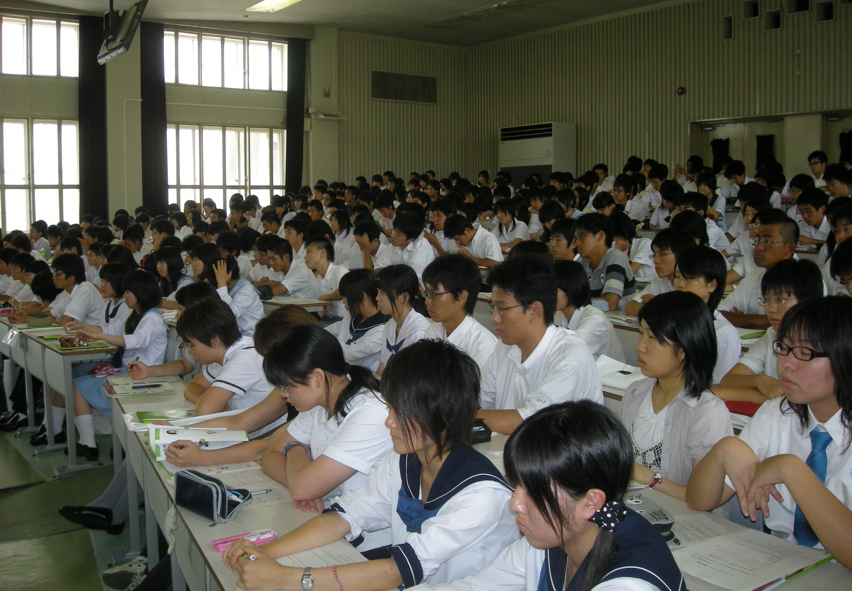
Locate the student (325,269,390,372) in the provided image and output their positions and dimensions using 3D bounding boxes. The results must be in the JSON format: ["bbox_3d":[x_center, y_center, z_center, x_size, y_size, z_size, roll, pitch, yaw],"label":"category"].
[{"bbox_3d":[-0.417,0.431,4.357,0.660,1.140,0.460,-3,5,-28],"label":"student"}]

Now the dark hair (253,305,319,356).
[{"bbox_3d":[-0.434,0.119,2.700,0.230,0.210,0.190,-3,7,-25],"label":"dark hair"}]

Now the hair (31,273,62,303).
[{"bbox_3d":[-2.911,-0.057,6.600,0.230,0.230,0.190,-3,5,-34],"label":"hair"}]

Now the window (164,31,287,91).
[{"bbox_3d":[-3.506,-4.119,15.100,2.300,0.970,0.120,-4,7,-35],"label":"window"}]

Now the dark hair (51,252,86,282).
[{"bbox_3d":[-2.421,-0.190,5.850,0.220,0.200,0.190,-4,7,-35],"label":"dark hair"}]

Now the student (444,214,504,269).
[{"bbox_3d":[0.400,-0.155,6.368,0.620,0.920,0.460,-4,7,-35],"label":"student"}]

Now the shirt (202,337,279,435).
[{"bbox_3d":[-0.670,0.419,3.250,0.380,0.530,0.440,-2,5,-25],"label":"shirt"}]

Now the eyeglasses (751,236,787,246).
[{"bbox_3d":[1.553,-0.242,3.900,0.140,0.042,0.140,-3,5,-27],"label":"eyeglasses"}]

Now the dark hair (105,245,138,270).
[{"bbox_3d":[-2.244,-0.273,6.350,0.230,0.220,0.200,-4,7,-35],"label":"dark hair"}]

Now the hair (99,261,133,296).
[{"bbox_3d":[-2.066,-0.107,5.750,0.220,0.235,0.190,-4,6,-38],"label":"hair"}]

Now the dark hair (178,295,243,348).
[{"bbox_3d":[-0.770,0.096,3.050,0.230,0.200,0.190,-3,7,-25],"label":"dark hair"}]

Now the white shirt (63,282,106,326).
[{"bbox_3d":[-2.458,0.151,6.200,0.360,0.550,0.450,-3,5,-34],"label":"white shirt"}]

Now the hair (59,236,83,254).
[{"bbox_3d":[-3.136,-0.437,7.600,0.210,0.180,0.180,-4,7,-35],"label":"hair"}]

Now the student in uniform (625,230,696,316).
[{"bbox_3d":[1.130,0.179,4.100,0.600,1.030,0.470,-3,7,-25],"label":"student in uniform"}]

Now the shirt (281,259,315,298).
[{"bbox_3d":[-0.947,-0.008,6.550,0.370,0.540,0.440,-4,5,-35],"label":"shirt"}]

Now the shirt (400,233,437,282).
[{"bbox_3d":[-0.079,-0.199,5.900,0.330,0.500,0.450,-4,7,-35],"label":"shirt"}]

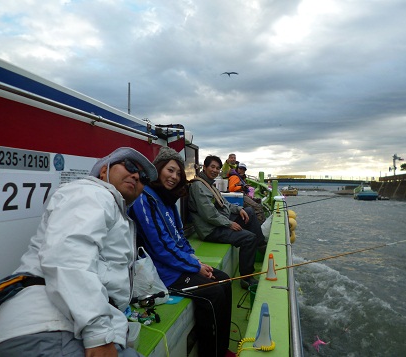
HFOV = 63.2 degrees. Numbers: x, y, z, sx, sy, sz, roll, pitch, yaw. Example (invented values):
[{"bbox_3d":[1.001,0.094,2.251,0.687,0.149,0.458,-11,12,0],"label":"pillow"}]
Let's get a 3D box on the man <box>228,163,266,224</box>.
[{"bbox_3d":[0.800,0.330,6.100,0.760,1.220,0.500,0,-1,13],"label":"man"}]

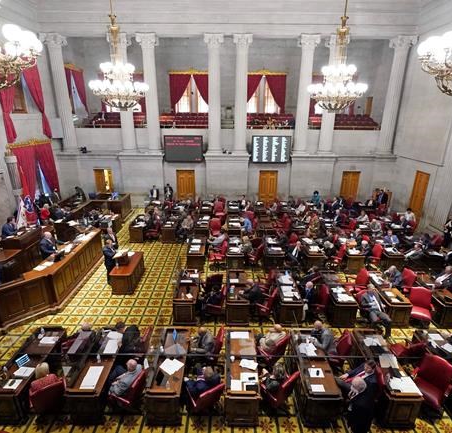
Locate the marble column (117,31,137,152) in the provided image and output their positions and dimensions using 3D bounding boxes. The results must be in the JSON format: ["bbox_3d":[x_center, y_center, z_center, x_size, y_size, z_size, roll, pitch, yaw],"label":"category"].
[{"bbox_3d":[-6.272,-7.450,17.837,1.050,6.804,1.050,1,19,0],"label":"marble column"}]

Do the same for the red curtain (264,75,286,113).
[{"bbox_3d":[3.489,-8.514,20.586,1.500,2.750,0.250,0,19,-1],"label":"red curtain"}]

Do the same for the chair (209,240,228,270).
[{"bbox_3d":[-0.305,1.573,11.998,0.690,1.080,0.670,1,18,3],"label":"chair"}]

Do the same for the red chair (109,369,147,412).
[{"bbox_3d":[-1.945,3.522,5.837,0.670,1.060,0.630,7,20,18],"label":"red chair"}]

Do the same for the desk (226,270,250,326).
[{"bbox_3d":[0.351,2.535,9.273,0.690,0.790,1.920,0,19,-1],"label":"desk"}]

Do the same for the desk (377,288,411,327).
[{"bbox_3d":[5.001,2.729,8.719,0.660,0.800,0.930,1,19,1],"label":"desk"}]

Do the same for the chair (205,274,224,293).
[{"bbox_3d":[-0.465,2.269,9.570,0.630,1.060,0.670,-11,22,-30],"label":"chair"}]

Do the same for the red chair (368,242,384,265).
[{"bbox_3d":[5.963,1.682,11.730,0.690,1.080,0.670,0,18,1],"label":"red chair"}]

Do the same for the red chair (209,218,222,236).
[{"bbox_3d":[-0.535,0.650,14.387,0.600,1.080,0.660,0,19,-3],"label":"red chair"}]

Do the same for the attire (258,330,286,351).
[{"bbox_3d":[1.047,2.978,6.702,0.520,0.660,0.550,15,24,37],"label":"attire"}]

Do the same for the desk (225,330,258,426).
[{"bbox_3d":[0.337,3.494,6.502,0.690,0.735,1.920,1,19,0],"label":"desk"}]

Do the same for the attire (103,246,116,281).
[{"bbox_3d":[-4.168,1.747,10.430,0.360,1.420,0.480,7,20,19],"label":"attire"}]

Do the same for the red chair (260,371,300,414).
[{"bbox_3d":[1.091,3.570,6.085,0.630,0.950,0.680,-14,24,-36],"label":"red chair"}]

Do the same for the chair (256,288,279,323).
[{"bbox_3d":[1.145,2.597,8.628,0.660,1.030,0.640,12,21,32],"label":"chair"}]

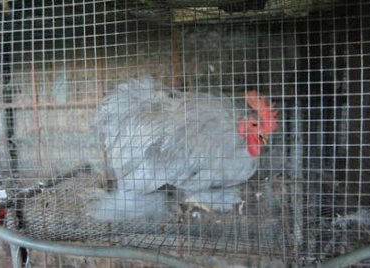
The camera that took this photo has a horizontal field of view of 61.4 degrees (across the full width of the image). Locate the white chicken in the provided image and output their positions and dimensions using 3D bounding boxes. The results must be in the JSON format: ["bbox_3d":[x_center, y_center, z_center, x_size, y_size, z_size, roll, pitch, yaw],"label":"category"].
[{"bbox_3d":[0.000,0.037,0.860,0.460,0.370,0.290,1,6,22],"label":"white chicken"}]

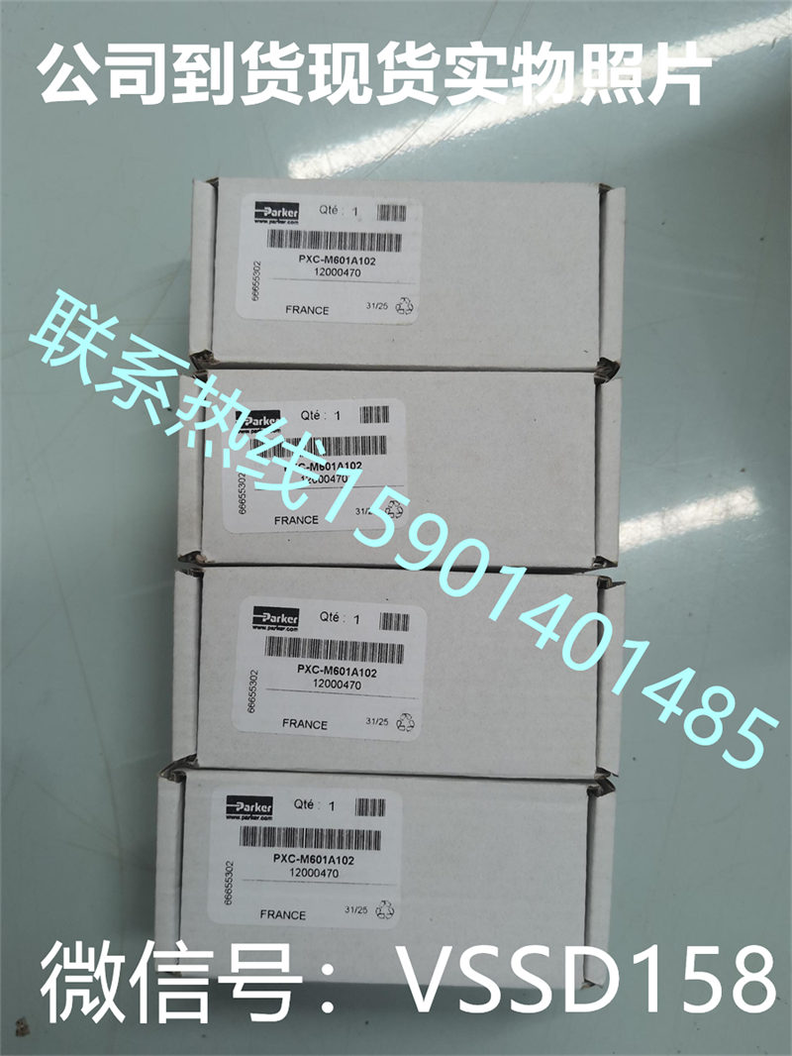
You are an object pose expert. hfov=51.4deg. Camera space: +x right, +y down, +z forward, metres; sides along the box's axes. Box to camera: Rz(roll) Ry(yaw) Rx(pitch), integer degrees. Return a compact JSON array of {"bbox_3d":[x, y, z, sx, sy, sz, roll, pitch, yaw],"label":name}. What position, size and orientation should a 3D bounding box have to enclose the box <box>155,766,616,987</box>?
[{"bbox_3d":[-0.004,0.129,0.322,0.166,0.046,0.073,2,86,0],"label":"box"}]

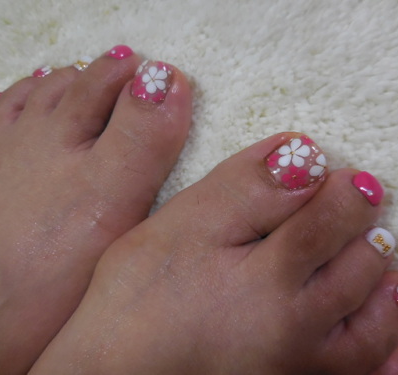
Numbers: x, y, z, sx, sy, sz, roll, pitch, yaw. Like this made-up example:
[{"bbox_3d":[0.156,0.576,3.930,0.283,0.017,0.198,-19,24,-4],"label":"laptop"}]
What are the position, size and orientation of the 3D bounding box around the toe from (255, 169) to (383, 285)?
[{"bbox_3d":[0.042,0.014,0.124,0.041,0.018,0.016,-32,60,-6],"label":"toe"}]

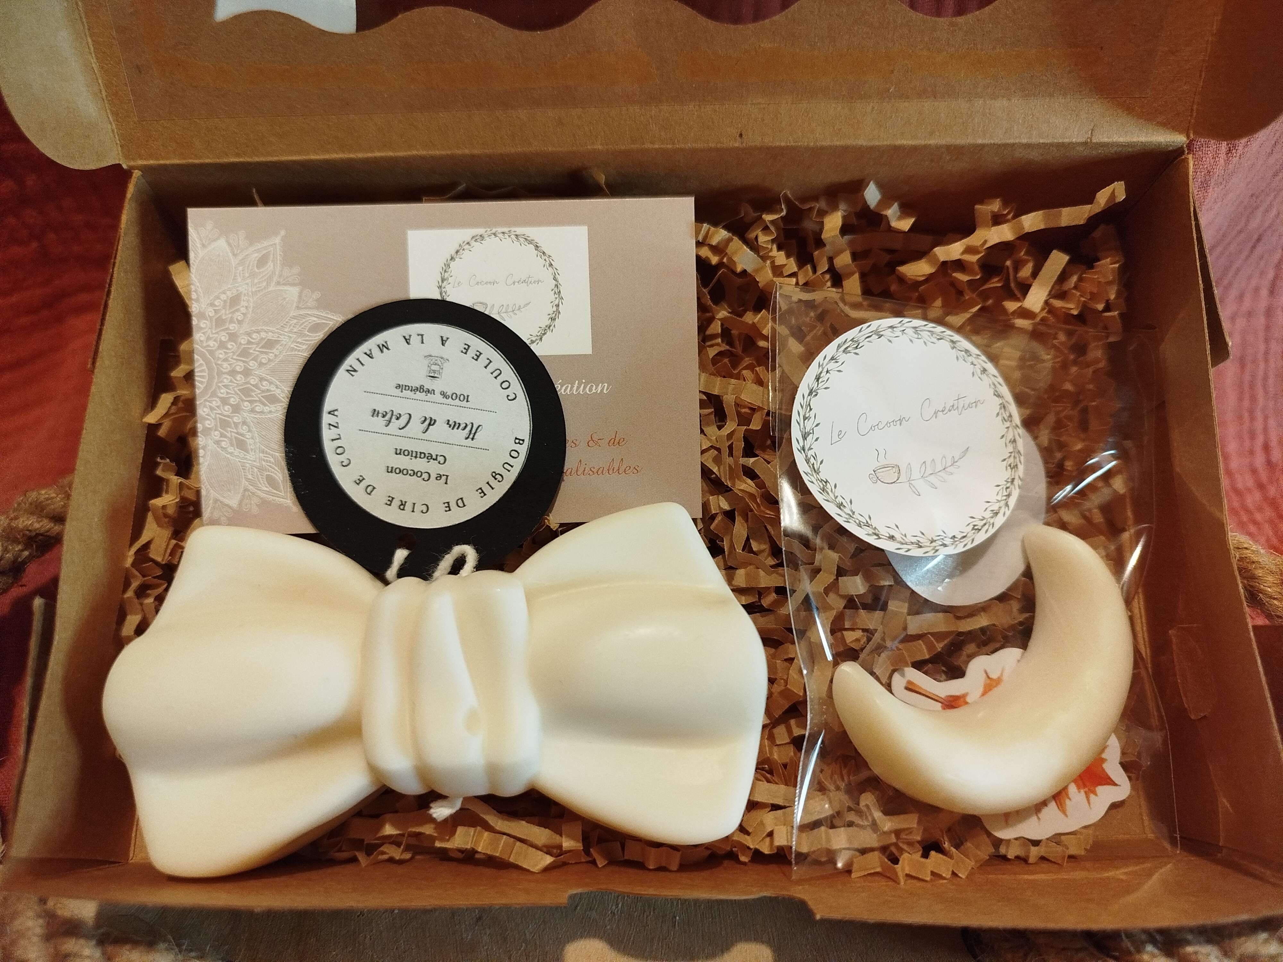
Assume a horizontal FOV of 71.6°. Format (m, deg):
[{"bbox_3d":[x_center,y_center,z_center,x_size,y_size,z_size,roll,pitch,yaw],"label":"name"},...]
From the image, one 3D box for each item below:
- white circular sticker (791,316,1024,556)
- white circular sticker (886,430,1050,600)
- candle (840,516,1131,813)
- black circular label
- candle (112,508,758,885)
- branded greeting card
[{"bbox_3d":[0.044,-0.007,0.148,0.040,0.001,0.040,-14,80,-8],"label":"white circular sticker"},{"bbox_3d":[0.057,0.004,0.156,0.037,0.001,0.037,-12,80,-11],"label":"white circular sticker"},{"bbox_3d":[0.058,0.034,0.143,0.048,0.015,0.037,-35,77,-8],"label":"candle"},{"bbox_3d":[-0.036,-0.007,0.148,0.046,0.001,0.046,9,89,2],"label":"black circular label"},{"bbox_3d":[-0.032,0.033,0.139,0.103,0.030,0.055,-3,76,0],"label":"candle"},{"bbox_3d":[-0.033,-0.020,0.151,0.085,0.001,0.055,-2,88,-1],"label":"branded greeting card"}]

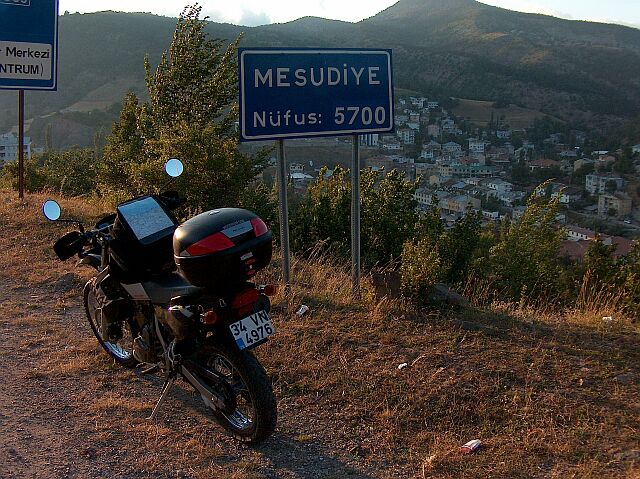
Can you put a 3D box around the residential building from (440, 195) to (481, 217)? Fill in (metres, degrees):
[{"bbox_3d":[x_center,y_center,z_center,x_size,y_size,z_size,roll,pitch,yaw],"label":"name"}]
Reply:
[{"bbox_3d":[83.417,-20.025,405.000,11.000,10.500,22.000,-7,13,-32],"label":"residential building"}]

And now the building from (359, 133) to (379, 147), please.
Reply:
[{"bbox_3d":[45.688,-93.622,640.000,18.500,14.000,12.000,0,11,0],"label":"building"}]

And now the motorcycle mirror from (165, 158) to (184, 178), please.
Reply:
[{"bbox_3d":[-0.896,-0.441,4.220,0.117,0.117,0.040,-5,2,-24],"label":"motorcycle mirror"}]

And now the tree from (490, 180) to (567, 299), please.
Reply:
[{"bbox_3d":[2.719,0.079,9.000,1.000,1.650,1.000,3,11,16],"label":"tree"}]

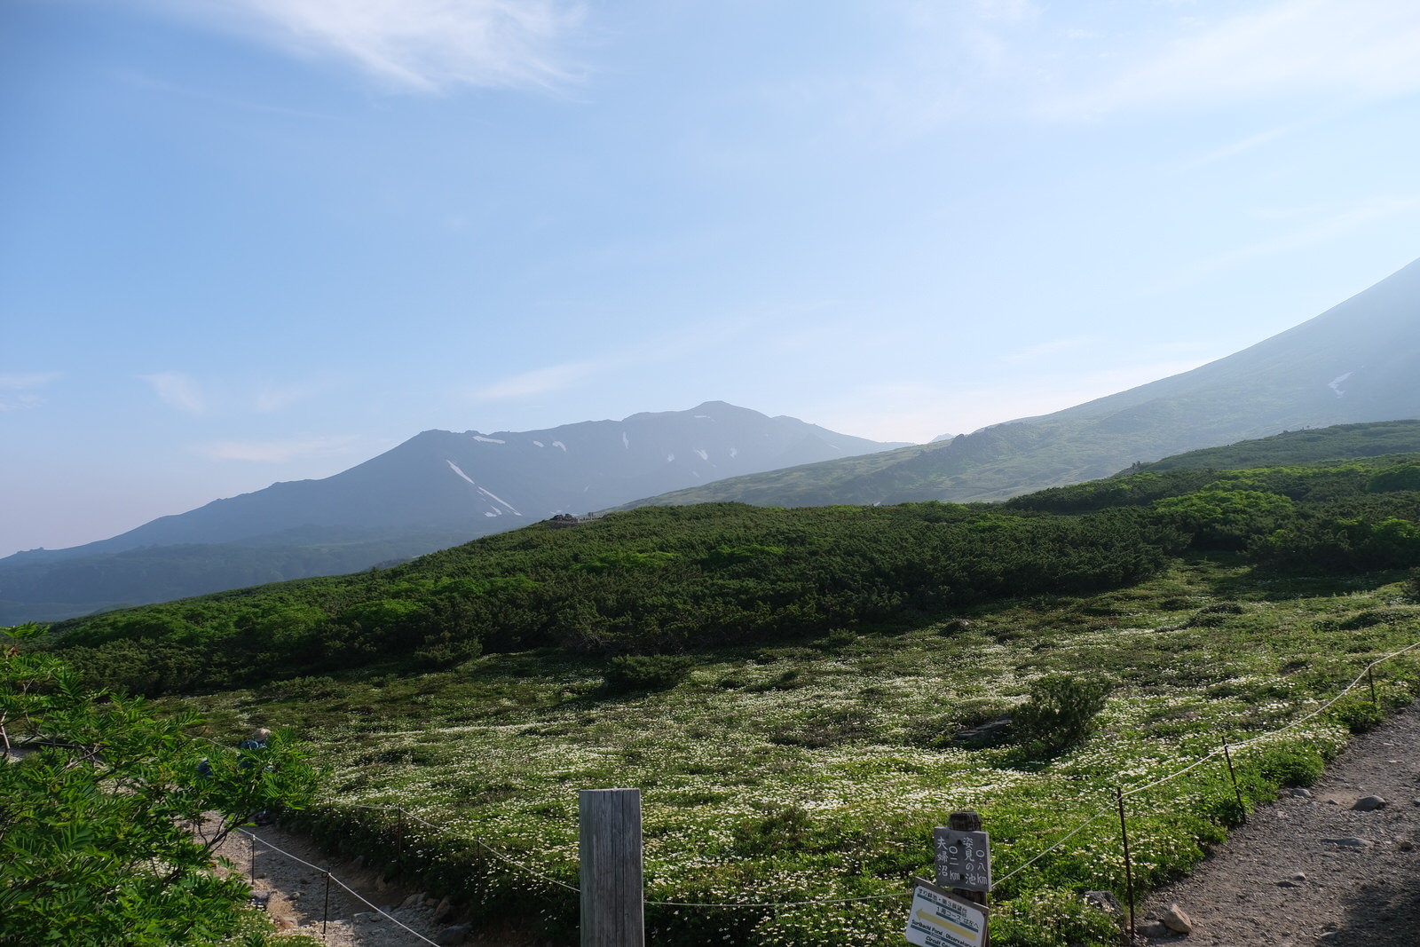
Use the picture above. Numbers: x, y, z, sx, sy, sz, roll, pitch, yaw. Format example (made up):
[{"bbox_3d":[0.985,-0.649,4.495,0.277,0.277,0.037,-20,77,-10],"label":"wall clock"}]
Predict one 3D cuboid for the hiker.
[{"bbox_3d":[-7.608,5.077,17.900,0.620,1.620,0.520,-2,-4,20],"label":"hiker"}]

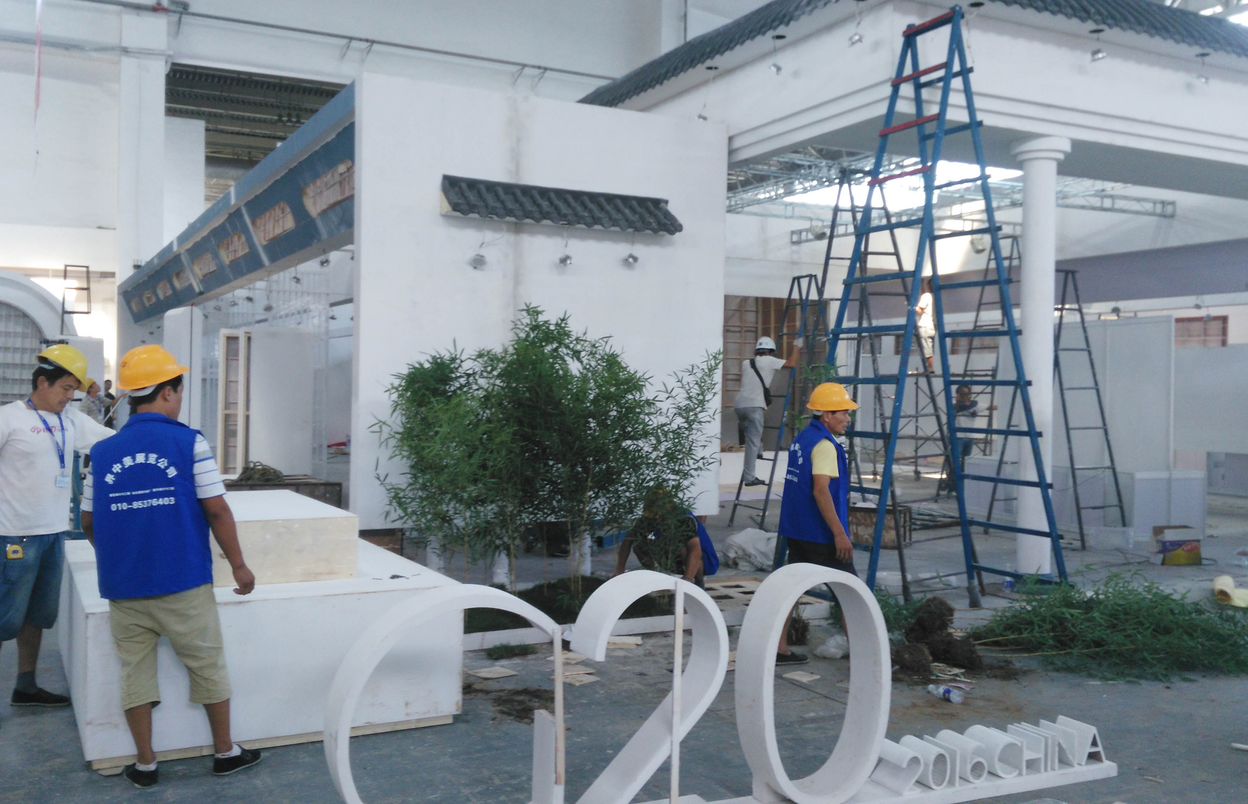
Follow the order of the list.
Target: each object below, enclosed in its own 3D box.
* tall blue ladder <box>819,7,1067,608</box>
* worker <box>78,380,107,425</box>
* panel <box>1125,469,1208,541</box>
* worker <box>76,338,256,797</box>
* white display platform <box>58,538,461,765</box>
[{"bbox_3d":[2.098,-0.522,7.058,2.280,4.200,0.880,1,0,-35],"label":"tall blue ladder"},{"bbox_3d":[-8.210,0.517,16.202,0.580,1.730,0.520,1,0,-5],"label":"worker"},{"bbox_3d":[6.419,1.226,12.168,1.060,0.800,0.150,1,0,-20],"label":"panel"},{"bbox_3d":[-1.801,0.658,4.202,0.640,1.740,0.450,1,0,-3],"label":"worker"},{"bbox_3d":[-2.126,1.198,5.671,1.648,0.640,2.369,1,0,-30],"label":"white display platform"}]

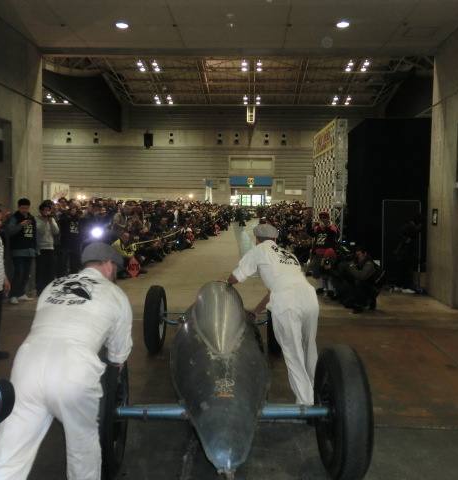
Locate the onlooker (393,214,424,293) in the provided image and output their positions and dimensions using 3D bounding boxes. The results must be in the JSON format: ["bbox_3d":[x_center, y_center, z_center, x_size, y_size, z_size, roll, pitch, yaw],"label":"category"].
[{"bbox_3d":[3.701,0.250,10.593,0.580,1.580,0.480,2,4,17],"label":"onlooker"}]

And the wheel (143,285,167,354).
[{"bbox_3d":[-0.815,0.894,5.795,0.160,0.760,0.760,1,4,-1],"label":"wheel"}]

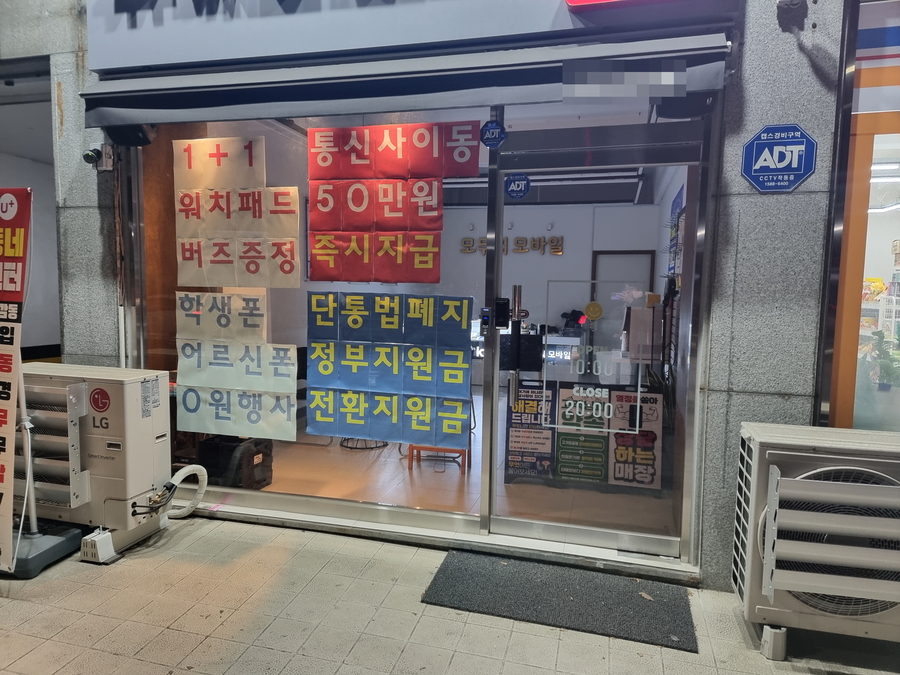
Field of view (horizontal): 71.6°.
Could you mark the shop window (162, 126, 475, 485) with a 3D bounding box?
[{"bbox_3d":[-0.839,-0.119,3.649,2.138,2.218,0.059,2,6,15],"label":"shop window"}]

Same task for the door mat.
[{"bbox_3d":[0.505,1.209,2.943,1.192,0.015,0.559,3,6,17],"label":"door mat"}]

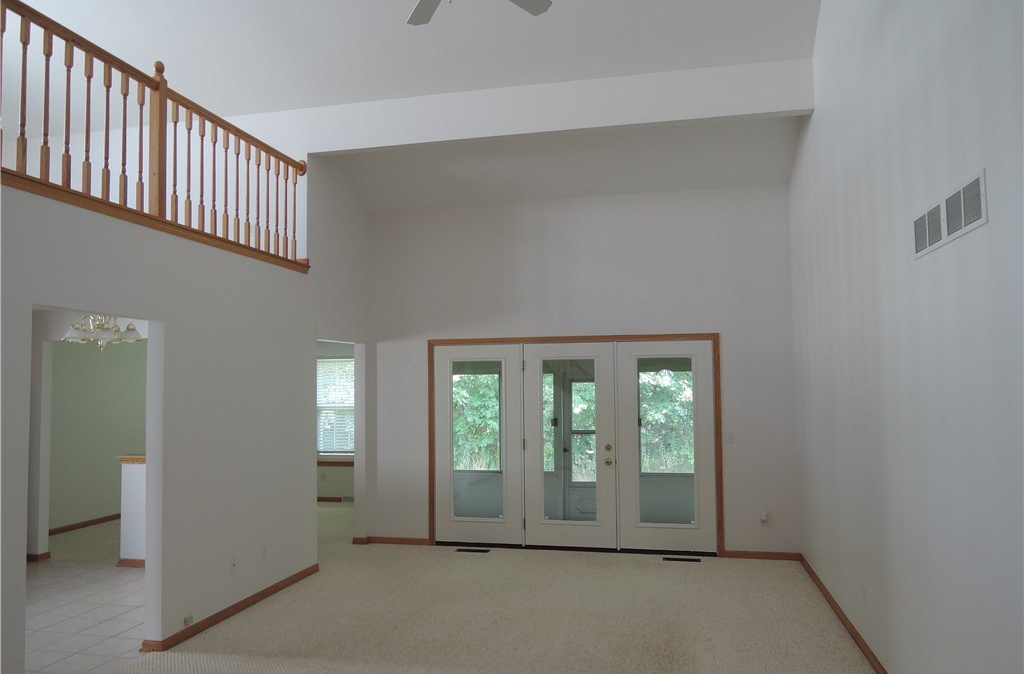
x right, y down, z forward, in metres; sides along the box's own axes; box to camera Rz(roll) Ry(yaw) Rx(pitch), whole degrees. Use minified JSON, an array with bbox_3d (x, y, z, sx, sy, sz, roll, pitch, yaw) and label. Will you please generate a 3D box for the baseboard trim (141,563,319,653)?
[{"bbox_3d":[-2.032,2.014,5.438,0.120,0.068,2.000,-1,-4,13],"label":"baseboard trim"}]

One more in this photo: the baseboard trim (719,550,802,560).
[{"bbox_3d":[2.327,2.051,6.668,0.717,0.068,0.018,-1,-4,13],"label":"baseboard trim"}]

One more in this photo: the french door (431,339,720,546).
[{"bbox_3d":[0.574,1.066,7.159,2.873,2.057,0.100,-1,-4,13],"label":"french door"}]

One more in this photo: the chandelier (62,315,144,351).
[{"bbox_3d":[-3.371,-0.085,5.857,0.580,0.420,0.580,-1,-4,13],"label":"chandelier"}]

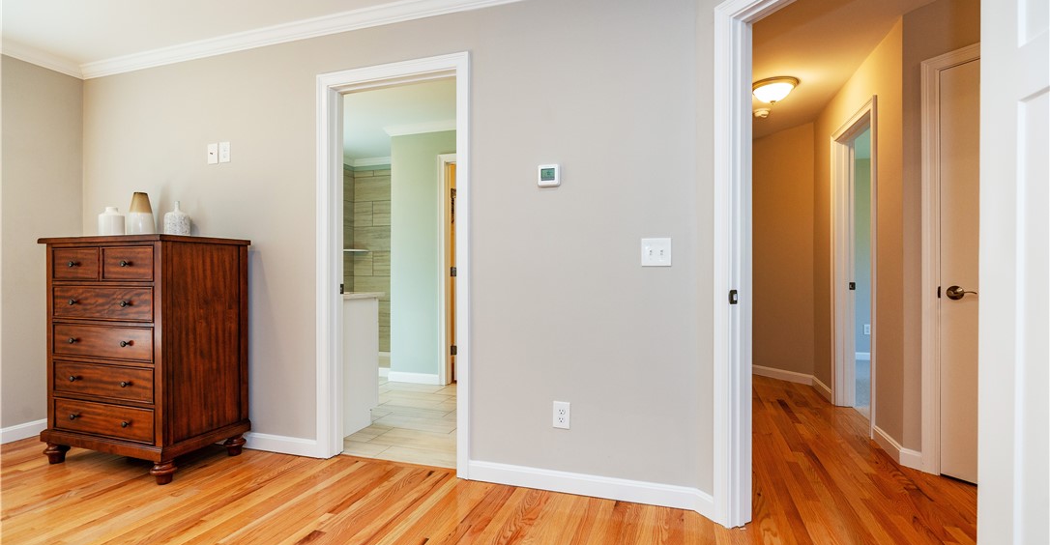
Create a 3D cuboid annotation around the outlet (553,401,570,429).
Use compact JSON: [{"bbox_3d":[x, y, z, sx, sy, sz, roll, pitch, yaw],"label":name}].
[{"bbox_3d":[0.173,0.666,2.176,0.080,0.130,0.008,0,0,17],"label":"outlet"}]

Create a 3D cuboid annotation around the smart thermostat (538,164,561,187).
[{"bbox_3d":[0.114,-0.451,2.184,0.098,0.099,0.027,0,0,17],"label":"smart thermostat"}]

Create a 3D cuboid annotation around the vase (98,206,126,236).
[{"bbox_3d":[-2.374,-0.278,2.681,0.114,0.194,0.114,0,0,17],"label":"vase"}]

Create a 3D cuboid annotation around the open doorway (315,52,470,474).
[{"bbox_3d":[-0.693,-0.035,2.504,0.911,2.110,0.140,0,0,17],"label":"open doorway"}]

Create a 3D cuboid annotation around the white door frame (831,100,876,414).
[{"bbox_3d":[2.312,-0.018,3.199,0.140,2.083,0.792,0,0,18],"label":"white door frame"}]

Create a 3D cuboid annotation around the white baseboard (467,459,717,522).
[{"bbox_3d":[0.251,0.971,2.109,1.126,0.096,0.090,0,0,17],"label":"white baseboard"}]

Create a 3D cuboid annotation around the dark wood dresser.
[{"bbox_3d":[-2.096,0.420,2.597,0.899,1.202,0.502,0,0,17],"label":"dark wood dresser"}]

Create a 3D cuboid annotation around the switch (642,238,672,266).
[{"bbox_3d":[0.579,-0.087,2.048,0.124,0.123,0.014,0,0,17],"label":"switch"}]

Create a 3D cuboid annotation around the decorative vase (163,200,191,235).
[{"bbox_3d":[-1.943,-0.290,2.612,0.123,0.216,0.123,0,0,17],"label":"decorative vase"}]

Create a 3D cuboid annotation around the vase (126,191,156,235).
[{"bbox_3d":[-2.145,-0.314,2.611,0.123,0.265,0.123,0,0,17],"label":"vase"}]

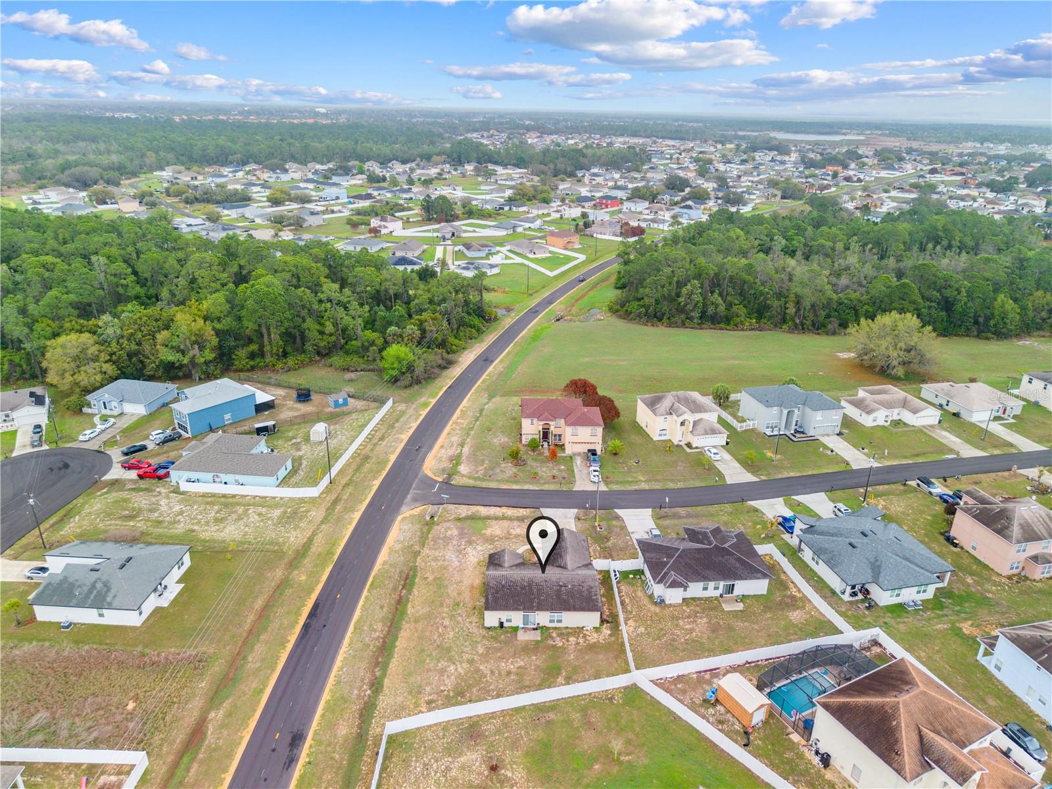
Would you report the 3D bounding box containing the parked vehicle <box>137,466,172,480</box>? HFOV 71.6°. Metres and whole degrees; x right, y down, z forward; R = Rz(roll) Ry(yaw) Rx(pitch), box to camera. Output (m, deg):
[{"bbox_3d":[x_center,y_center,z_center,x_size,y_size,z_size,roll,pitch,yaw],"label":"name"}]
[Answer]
[{"bbox_3d":[-67.418,14.304,132.256,5.550,1.850,1.950,2,22,3],"label":"parked vehicle"}]

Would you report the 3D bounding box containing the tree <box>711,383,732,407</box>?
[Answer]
[{"bbox_3d":[45.355,0.266,169.071,4.300,5.400,4.300,1,21,0],"label":"tree"}]

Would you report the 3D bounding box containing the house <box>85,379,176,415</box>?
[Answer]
[{"bbox_3d":[-91.154,-0.363,168.682,16.000,5.000,13.300,4,22,7],"label":"house"}]

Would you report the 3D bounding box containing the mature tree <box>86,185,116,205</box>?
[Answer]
[{"bbox_3d":[-271.997,-127.241,467.004,17.000,11.300,16.000,1,22,0],"label":"mature tree"}]

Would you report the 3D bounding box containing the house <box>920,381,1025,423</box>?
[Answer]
[{"bbox_3d":[105.988,0.573,172.226,16.200,4.600,16.200,-4,22,-12],"label":"house"}]

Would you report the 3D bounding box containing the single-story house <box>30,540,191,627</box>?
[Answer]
[{"bbox_3d":[-59.774,24.880,101.508,19.980,5.000,14.810,2,22,2],"label":"single-story house"}]

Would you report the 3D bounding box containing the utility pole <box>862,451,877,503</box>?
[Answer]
[{"bbox_3d":[61.831,14.950,131.330,0.800,10.300,0.800,-5,22,-15],"label":"utility pole"}]

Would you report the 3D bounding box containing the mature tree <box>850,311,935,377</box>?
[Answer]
[{"bbox_3d":[98.478,-14.029,194.552,22.000,15.000,21.500,1,22,0],"label":"mature tree"}]

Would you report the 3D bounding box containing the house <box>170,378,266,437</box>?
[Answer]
[{"bbox_3d":[-68.818,1.243,162.881,13.500,7.200,20.900,18,27,35],"label":"house"}]

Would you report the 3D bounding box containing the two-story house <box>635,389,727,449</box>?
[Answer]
[{"bbox_3d":[34.209,4.406,159.738,14.900,7.900,16.600,-4,22,-12],"label":"two-story house"}]

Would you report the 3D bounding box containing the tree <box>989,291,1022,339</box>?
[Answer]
[{"bbox_3d":[148.458,-24.292,224.692,8.900,13.600,8.900,1,22,0],"label":"tree"}]

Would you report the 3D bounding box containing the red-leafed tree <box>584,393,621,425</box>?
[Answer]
[{"bbox_3d":[16.830,3.315,163.289,7.500,6.600,7.300,1,22,0],"label":"red-leafed tree"}]

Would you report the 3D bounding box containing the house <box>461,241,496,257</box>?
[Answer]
[{"bbox_3d":[-21.503,-70.411,349.984,16.100,5.000,18.500,-5,22,-16],"label":"house"}]

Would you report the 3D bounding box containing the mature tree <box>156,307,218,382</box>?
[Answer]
[{"bbox_3d":[-81.500,-11.485,175.633,14.000,17.500,14.000,1,21,0],"label":"mature tree"}]

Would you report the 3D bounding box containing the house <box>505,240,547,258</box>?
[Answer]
[{"bbox_3d":[1.102,-70.616,346.387,12.800,4.700,19.000,-9,24,-24],"label":"house"}]

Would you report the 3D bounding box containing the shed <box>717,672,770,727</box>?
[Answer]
[{"bbox_3d":[25.130,34.989,84.310,3.000,2.650,5.200,-10,24,-27],"label":"shed"}]

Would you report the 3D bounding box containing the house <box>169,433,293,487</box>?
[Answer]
[{"bbox_3d":[-55.654,11.680,140.600,21.900,4.700,16.200,3,22,4],"label":"house"}]

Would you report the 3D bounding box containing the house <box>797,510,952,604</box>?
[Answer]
[{"bbox_3d":[53.870,23.730,115.321,18.700,5.400,21.900,-4,22,-13],"label":"house"}]

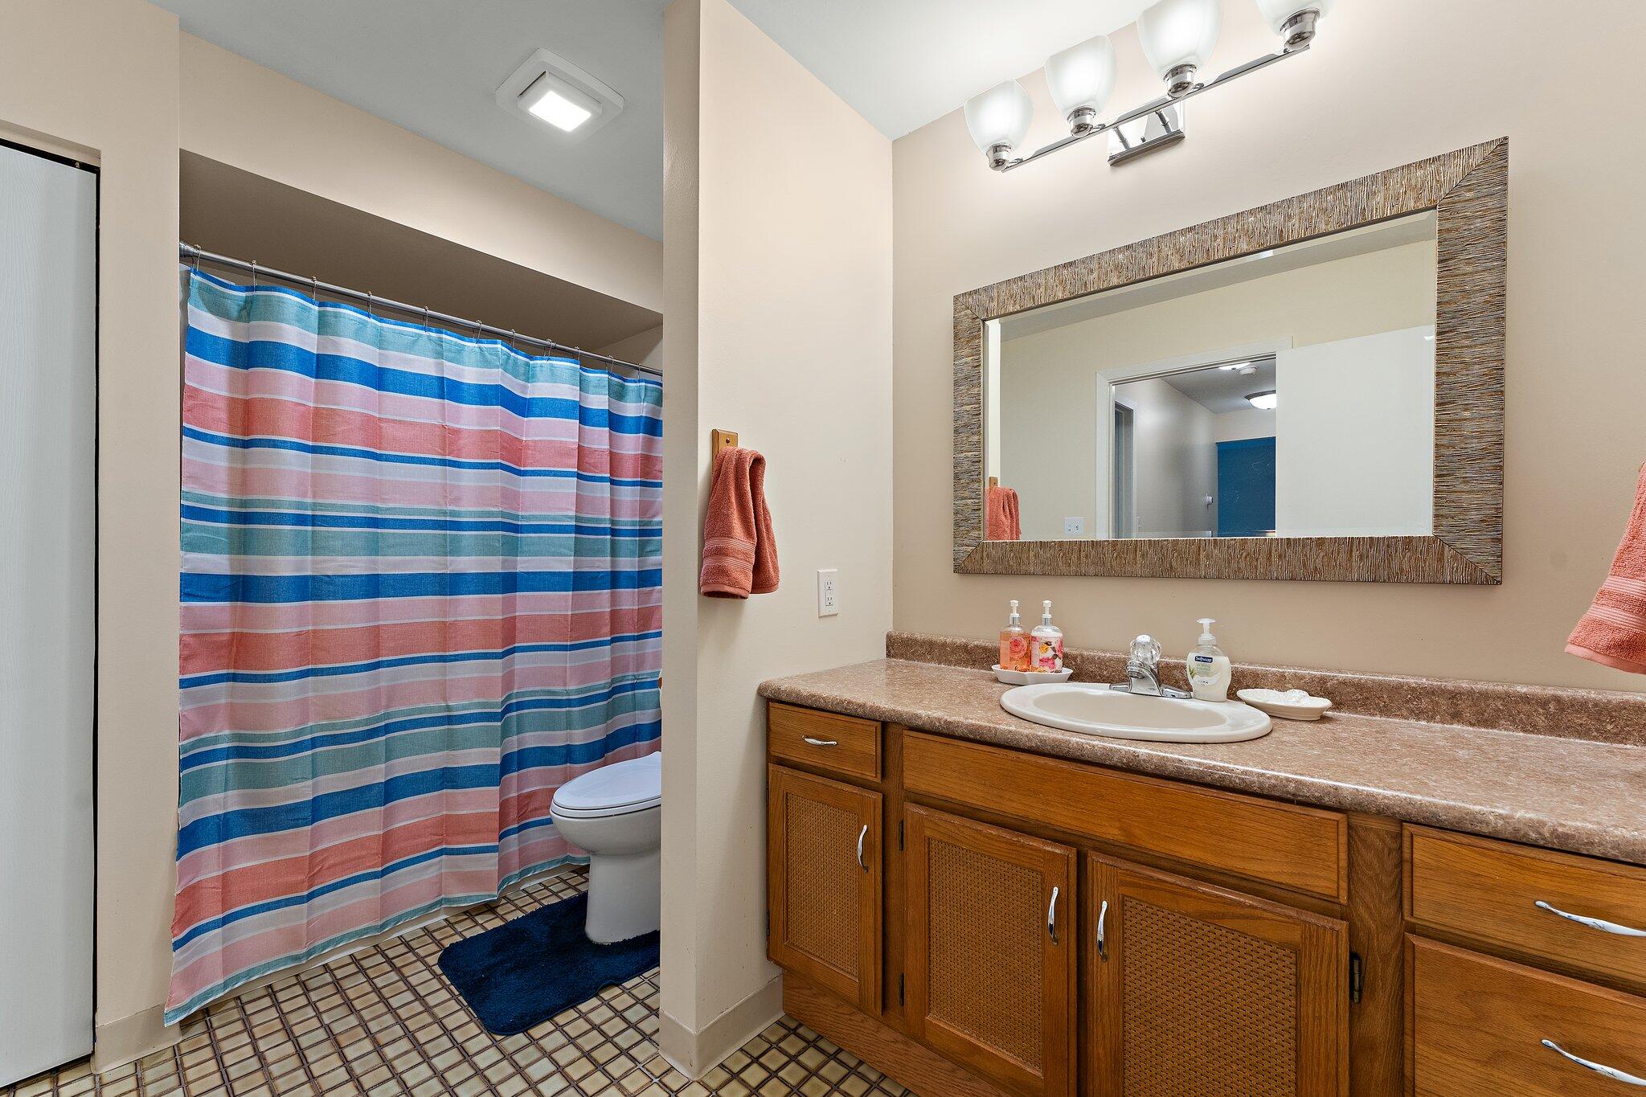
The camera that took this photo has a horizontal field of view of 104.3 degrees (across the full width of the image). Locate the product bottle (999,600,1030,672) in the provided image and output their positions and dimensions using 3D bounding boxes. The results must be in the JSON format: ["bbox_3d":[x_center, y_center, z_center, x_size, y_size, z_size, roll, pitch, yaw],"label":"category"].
[{"bbox_3d":[0.497,0.230,1.653,0.068,0.190,0.060,0,-1,10],"label":"product bottle"}]

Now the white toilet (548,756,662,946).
[{"bbox_3d":[-0.510,0.773,2.110,0.450,0.770,0.740,-1,-1,40],"label":"white toilet"}]

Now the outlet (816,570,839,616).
[{"bbox_3d":[0.019,0.123,1.748,0.008,0.126,0.081,-1,-1,40],"label":"outlet"}]

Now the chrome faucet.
[{"bbox_3d":[0.683,0.255,1.367,0.163,0.125,0.140,-1,-1,40],"label":"chrome faucet"}]

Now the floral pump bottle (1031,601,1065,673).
[{"bbox_3d":[0.564,0.228,1.606,0.068,0.191,0.060,0,-1,8],"label":"floral pump bottle"}]

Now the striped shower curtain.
[{"bbox_3d":[-1.087,0.206,2.072,0.170,1.815,1.430,-1,-1,40],"label":"striped shower curtain"}]

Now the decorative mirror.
[{"bbox_3d":[0.806,-0.331,1.503,1.094,0.796,0.032,-1,-1,40],"label":"decorative mirror"}]

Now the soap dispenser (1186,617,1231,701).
[{"bbox_3d":[0.811,0.232,1.339,0.080,0.168,0.047,-1,-1,27],"label":"soap dispenser"}]

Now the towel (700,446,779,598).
[{"bbox_3d":[-0.166,-0.063,1.409,0.148,0.335,0.135,-1,-1,40],"label":"towel"}]

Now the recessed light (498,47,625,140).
[{"bbox_3d":[-0.746,-1.267,1.815,0.270,0.032,0.247,-1,-1,40],"label":"recessed light"}]

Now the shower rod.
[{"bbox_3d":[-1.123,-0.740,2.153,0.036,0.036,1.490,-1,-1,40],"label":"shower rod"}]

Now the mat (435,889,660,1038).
[{"bbox_3d":[-0.738,1.147,1.839,0.520,0.022,0.560,-1,-1,45],"label":"mat"}]

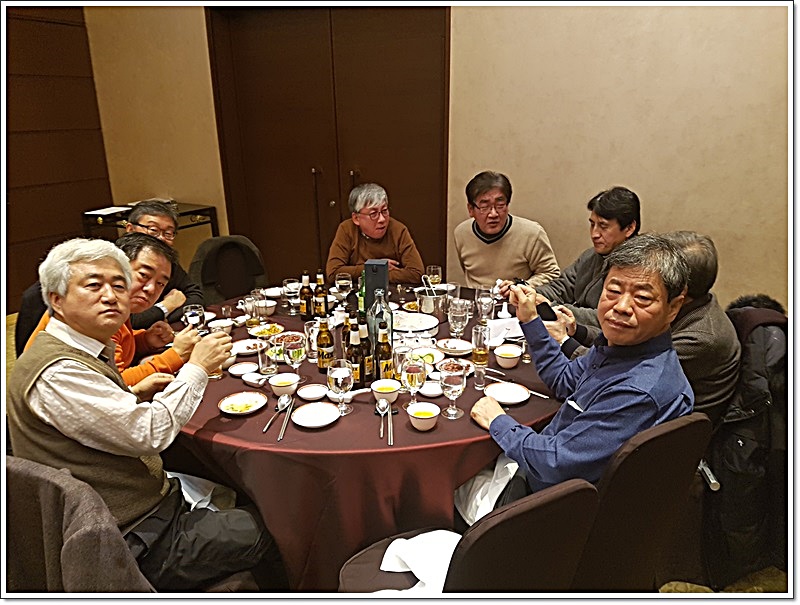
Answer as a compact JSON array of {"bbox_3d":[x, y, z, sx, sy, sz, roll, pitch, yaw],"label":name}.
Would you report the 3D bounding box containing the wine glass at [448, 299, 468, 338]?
[{"bbox_3d":[0.234,0.063,2.408,0.075,0.152,0.075,-1,18,0],"label":"wine glass"}]

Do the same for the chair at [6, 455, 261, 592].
[{"bbox_3d":[-0.658,0.698,1.664,0.570,0.910,0.480,-16,23,-41],"label":"chair"}]

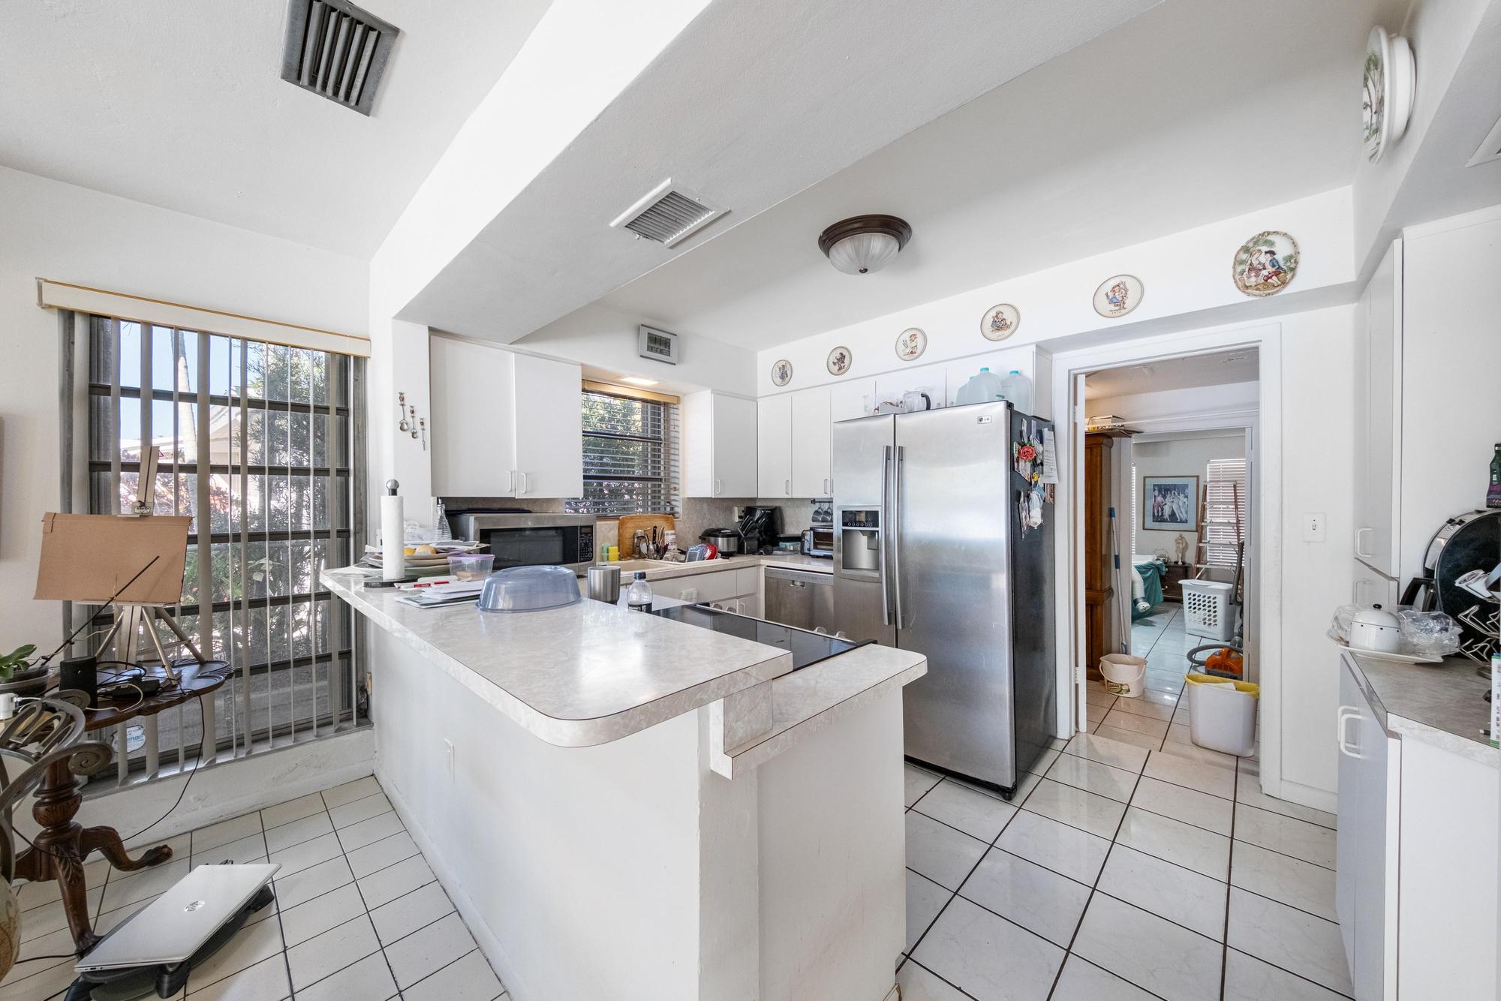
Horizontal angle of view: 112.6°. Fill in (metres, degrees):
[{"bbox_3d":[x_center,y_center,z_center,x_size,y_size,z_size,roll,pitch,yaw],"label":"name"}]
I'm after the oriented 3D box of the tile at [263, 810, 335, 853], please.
[{"bbox_3d":[-1.827,1.350,2.031,0.197,0.010,0.197,0,0,45],"label":"tile"}]

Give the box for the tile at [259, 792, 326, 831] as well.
[{"bbox_3d":[-1.979,1.350,2.169,0.197,0.010,0.197,0,0,42],"label":"tile"}]

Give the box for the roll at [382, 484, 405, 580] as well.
[{"bbox_3d":[-1.206,0.101,1.690,0.068,0.340,0.068,0,0,-36],"label":"roll"}]

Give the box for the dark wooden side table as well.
[{"bbox_3d":[-2.127,0.983,1.552,0.700,0.720,0.700,0,0,44],"label":"dark wooden side table"}]

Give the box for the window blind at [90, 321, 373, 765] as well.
[{"bbox_3d":[-2.114,0.193,2.082,0.090,1.745,0.820,0,0,42],"label":"window blind"}]

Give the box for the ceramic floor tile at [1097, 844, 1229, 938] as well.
[{"bbox_3d":[1.420,1.339,1.725,0.326,0.010,0.326,0,0,45],"label":"ceramic floor tile"}]

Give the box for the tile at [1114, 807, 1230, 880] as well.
[{"bbox_3d":[1.674,1.350,1.981,0.327,0.010,0.327,0,0,45],"label":"tile"}]

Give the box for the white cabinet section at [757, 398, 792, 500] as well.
[{"bbox_3d":[0.297,-0.412,3.907,0.350,0.785,0.320,0,0,44],"label":"white cabinet section"}]

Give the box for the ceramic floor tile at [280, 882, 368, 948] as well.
[{"bbox_3d":[-1.389,1.350,1.630,0.197,0.010,0.197,0,0,45],"label":"ceramic floor tile"}]

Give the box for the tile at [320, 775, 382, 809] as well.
[{"bbox_3d":[-1.832,1.345,2.300,0.200,0.010,0.200,0,0,44],"label":"tile"}]

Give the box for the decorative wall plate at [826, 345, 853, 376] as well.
[{"bbox_3d":[0.597,-0.933,3.340,0.197,0.197,0.022,0,0,44],"label":"decorative wall plate"}]

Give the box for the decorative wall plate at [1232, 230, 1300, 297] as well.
[{"bbox_3d":[2.056,-0.943,1.997,0.190,0.258,0.025,0,0,44],"label":"decorative wall plate"}]

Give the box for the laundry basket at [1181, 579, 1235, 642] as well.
[{"bbox_3d":[4.520,1.085,4.980,0.360,0.520,0.370,0,0,-37],"label":"laundry basket"}]

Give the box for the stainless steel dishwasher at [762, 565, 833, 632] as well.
[{"bbox_3d":[0.520,0.894,3.420,0.600,0.865,0.600,0,0,44],"label":"stainless steel dishwasher"}]

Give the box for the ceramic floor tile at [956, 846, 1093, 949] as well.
[{"bbox_3d":[0.947,1.350,1.720,0.327,0.010,0.327,0,0,45],"label":"ceramic floor tile"}]

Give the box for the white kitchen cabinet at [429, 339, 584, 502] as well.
[{"bbox_3d":[-1.342,-0.383,2.711,0.320,0.758,0.752,0,0,44],"label":"white kitchen cabinet"}]

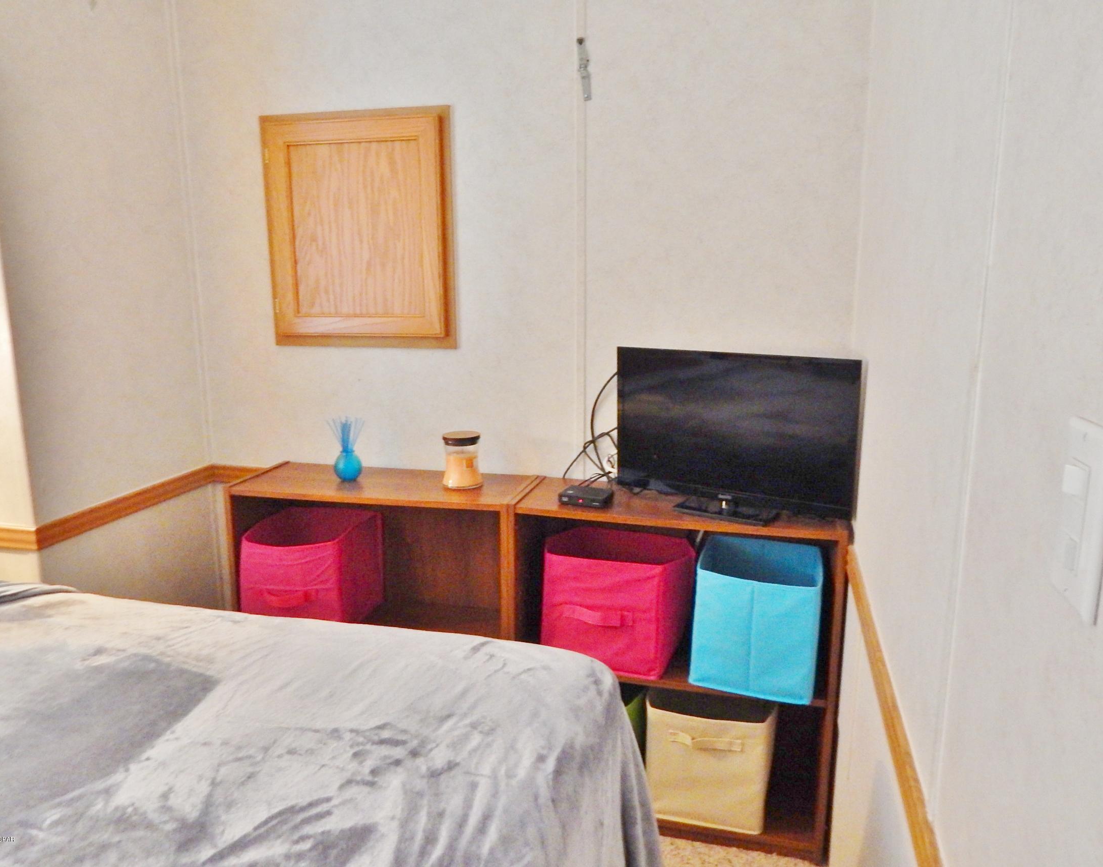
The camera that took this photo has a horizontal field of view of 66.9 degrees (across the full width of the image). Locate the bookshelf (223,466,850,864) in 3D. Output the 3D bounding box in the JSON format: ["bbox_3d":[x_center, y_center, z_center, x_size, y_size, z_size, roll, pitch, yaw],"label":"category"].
[{"bbox_3d":[-0.066,0.531,2.159,1.510,0.794,0.287,3,12,14],"label":"bookshelf"}]

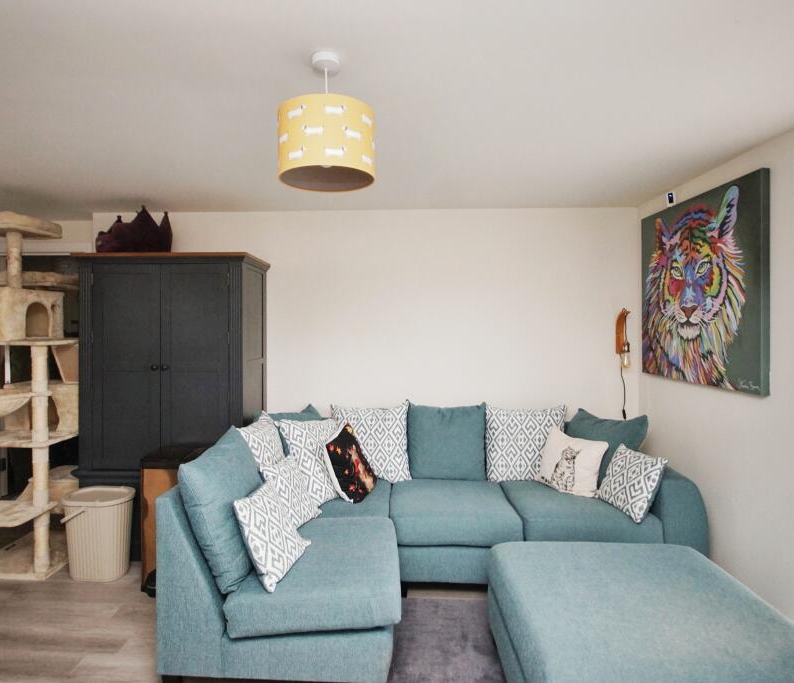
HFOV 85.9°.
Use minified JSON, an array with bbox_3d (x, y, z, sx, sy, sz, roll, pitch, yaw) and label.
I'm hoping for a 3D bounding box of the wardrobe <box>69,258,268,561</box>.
[{"bbox_3d":[-1.515,0.407,2.985,1.110,1.950,0.540,0,1,1],"label":"wardrobe"}]

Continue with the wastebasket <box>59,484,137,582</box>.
[{"bbox_3d":[-1.770,1.137,2.545,0.315,0.452,0.280,0,1,-6],"label":"wastebasket"}]

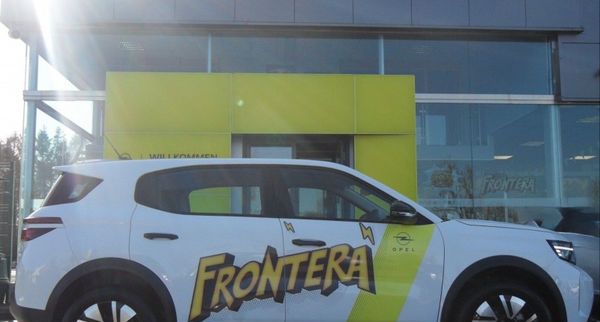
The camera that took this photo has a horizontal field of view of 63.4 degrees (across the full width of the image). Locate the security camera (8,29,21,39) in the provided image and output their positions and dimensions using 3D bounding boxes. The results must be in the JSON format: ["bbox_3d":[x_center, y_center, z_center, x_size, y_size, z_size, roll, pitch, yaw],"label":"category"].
[{"bbox_3d":[-4.806,-2.146,8.168,0.150,0.160,0.200,-3,-5,30],"label":"security camera"}]

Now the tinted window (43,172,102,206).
[{"bbox_3d":[-1.603,0.201,3.420,0.413,0.239,0.120,0,-4,-3],"label":"tinted window"}]

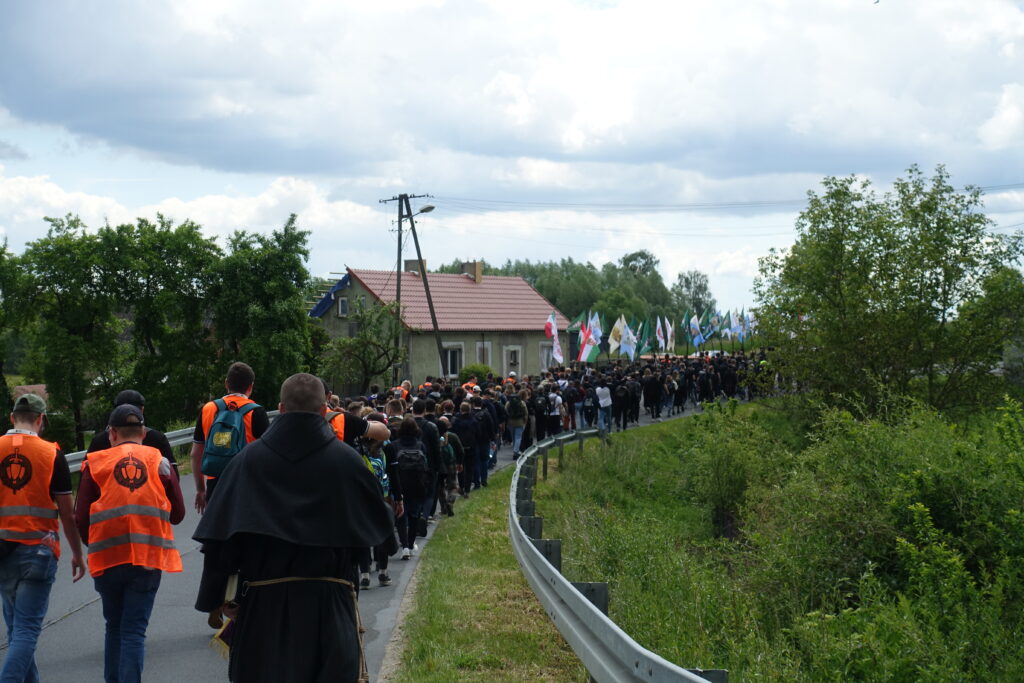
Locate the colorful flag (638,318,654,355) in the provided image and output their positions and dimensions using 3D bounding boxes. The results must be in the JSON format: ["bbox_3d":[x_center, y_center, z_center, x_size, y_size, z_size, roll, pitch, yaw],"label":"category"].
[{"bbox_3d":[5.404,-0.201,80.000,0.600,1.450,0.350,0,0,-14],"label":"colorful flag"}]

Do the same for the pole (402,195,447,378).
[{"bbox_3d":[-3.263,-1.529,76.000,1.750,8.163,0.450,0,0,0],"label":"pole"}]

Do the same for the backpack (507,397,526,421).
[{"bbox_3d":[0.091,1.501,45.300,0.360,0.500,0.240,0,0,7],"label":"backpack"}]

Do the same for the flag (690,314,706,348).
[{"bbox_3d":[8.616,-0.508,92.000,0.750,1.500,0.300,0,0,5],"label":"flag"}]

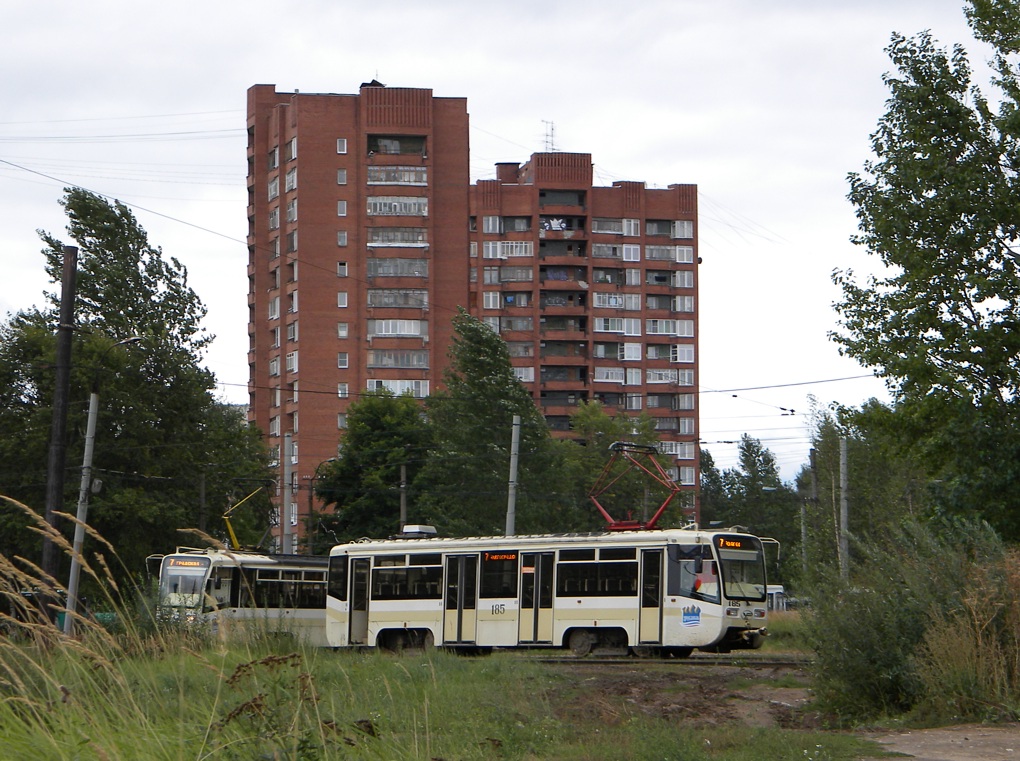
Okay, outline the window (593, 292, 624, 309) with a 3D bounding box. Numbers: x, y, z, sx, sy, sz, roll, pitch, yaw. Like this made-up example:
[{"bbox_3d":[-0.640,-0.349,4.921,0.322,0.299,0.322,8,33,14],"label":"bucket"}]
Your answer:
[{"bbox_3d":[11.193,-8.994,275.305,3.551,1.757,0.250,1,-4,-12],"label":"window"}]

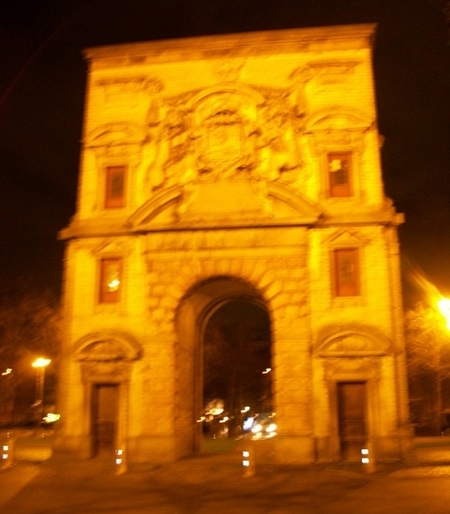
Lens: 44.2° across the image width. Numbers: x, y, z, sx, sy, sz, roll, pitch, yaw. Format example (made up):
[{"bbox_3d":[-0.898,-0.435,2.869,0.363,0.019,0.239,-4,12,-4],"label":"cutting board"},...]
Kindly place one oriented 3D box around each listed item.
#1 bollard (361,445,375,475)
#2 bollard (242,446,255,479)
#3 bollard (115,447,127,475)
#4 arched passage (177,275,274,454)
[{"bbox_3d":[4.124,5.875,16.171,0.160,0.830,0.160,-2,-15,7],"label":"bollard"},{"bbox_3d":[0.644,5.776,15.696,0.160,0.830,0.160,-2,-15,7],"label":"bollard"},{"bbox_3d":[-3.020,5.897,16.125,0.160,0.830,0.160,-2,-15,7],"label":"bollard"},{"bbox_3d":[0.263,4.592,22.759,3.660,6.780,4.700,-2,-15,7],"label":"arched passage"}]

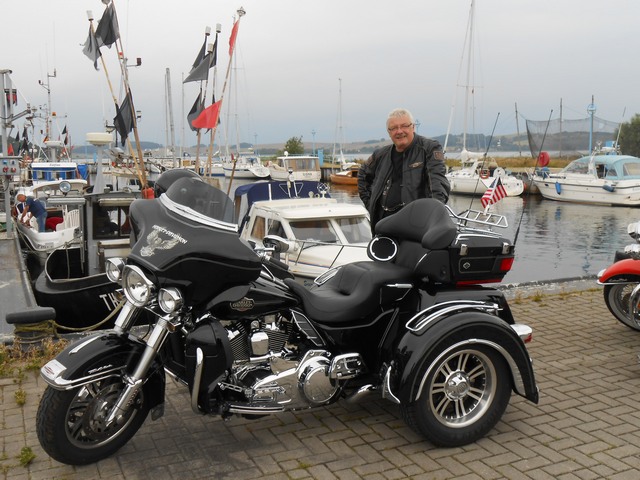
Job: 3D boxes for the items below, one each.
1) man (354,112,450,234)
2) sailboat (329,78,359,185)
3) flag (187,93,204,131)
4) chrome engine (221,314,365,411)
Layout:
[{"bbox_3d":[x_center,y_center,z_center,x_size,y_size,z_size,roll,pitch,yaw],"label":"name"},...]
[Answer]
[{"bbox_3d":[0.579,-0.009,4.988,0.640,1.820,0.420,1,7,16],"label":"man"},{"bbox_3d":[2.305,-8.607,56.372,2.100,8.800,6.600,-4,8,-25],"label":"sailboat"},{"bbox_3d":[-2.224,-2.304,12.600,0.320,0.650,0.150,0,7,6],"label":"flag"},{"bbox_3d":[-0.162,0.600,3.635,0.660,0.440,0.440,-4,8,-23],"label":"chrome engine"}]

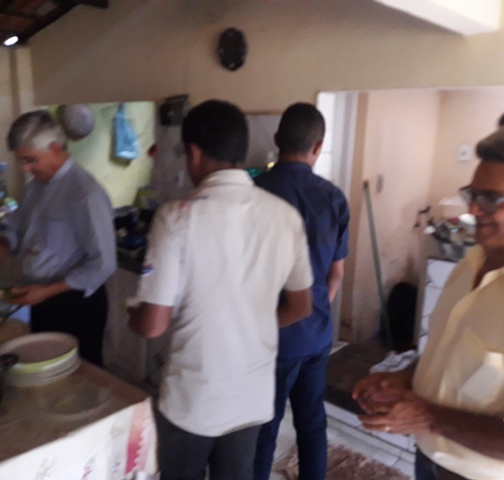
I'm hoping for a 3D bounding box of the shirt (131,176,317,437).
[{"bbox_3d":[-0.094,0.163,1.485,0.470,0.750,0.300,-2,12,-18],"label":"shirt"}]

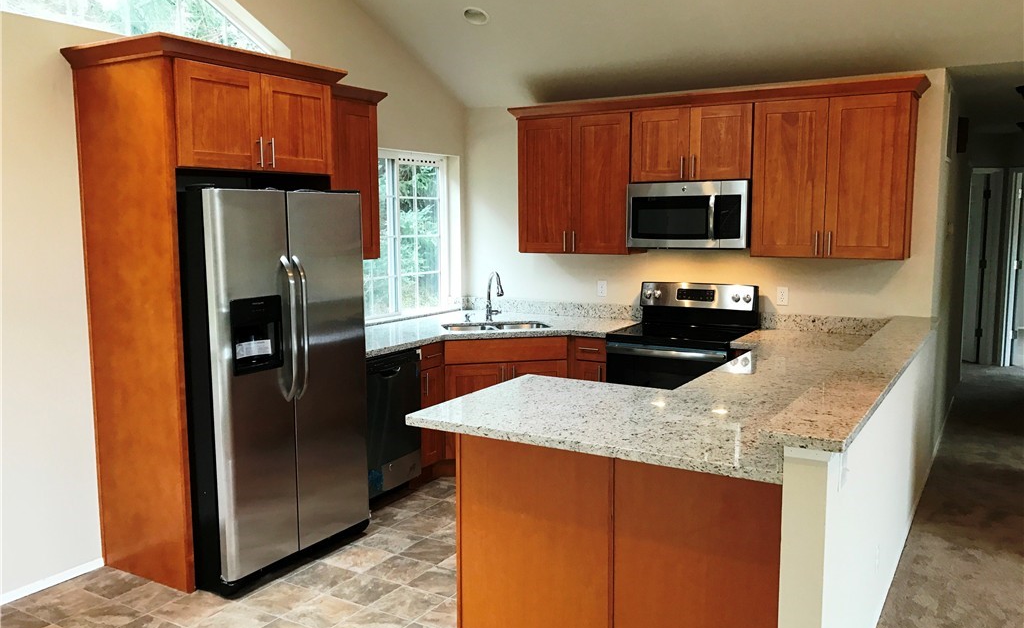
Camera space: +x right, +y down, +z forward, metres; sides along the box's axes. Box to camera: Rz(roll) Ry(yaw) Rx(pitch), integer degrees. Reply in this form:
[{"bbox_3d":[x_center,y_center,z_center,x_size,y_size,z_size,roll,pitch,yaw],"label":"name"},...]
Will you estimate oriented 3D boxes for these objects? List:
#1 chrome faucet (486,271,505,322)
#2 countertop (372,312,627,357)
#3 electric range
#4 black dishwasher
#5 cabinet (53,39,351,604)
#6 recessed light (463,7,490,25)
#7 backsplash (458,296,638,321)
[{"bbox_3d":[-0.106,-0.116,5.707,0.100,0.350,0.260,-3,7,-21],"label":"chrome faucet"},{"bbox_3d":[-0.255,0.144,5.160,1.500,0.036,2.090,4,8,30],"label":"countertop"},{"bbox_3d":[1.068,0.428,5.211,0.765,1.192,0.685,4,8,30],"label":"electric range"},{"bbox_3d":[-0.947,0.622,4.838,0.605,0.828,0.600,4,8,30],"label":"black dishwasher"},{"bbox_3d":[-1.391,-0.009,4.017,0.670,2.356,1.085,4,8,30],"label":"cabinet"},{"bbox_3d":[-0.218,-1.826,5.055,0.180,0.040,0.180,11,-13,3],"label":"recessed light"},{"bbox_3d":[0.271,-0.034,6.035,1.490,0.108,0.022,4,8,30],"label":"backsplash"}]

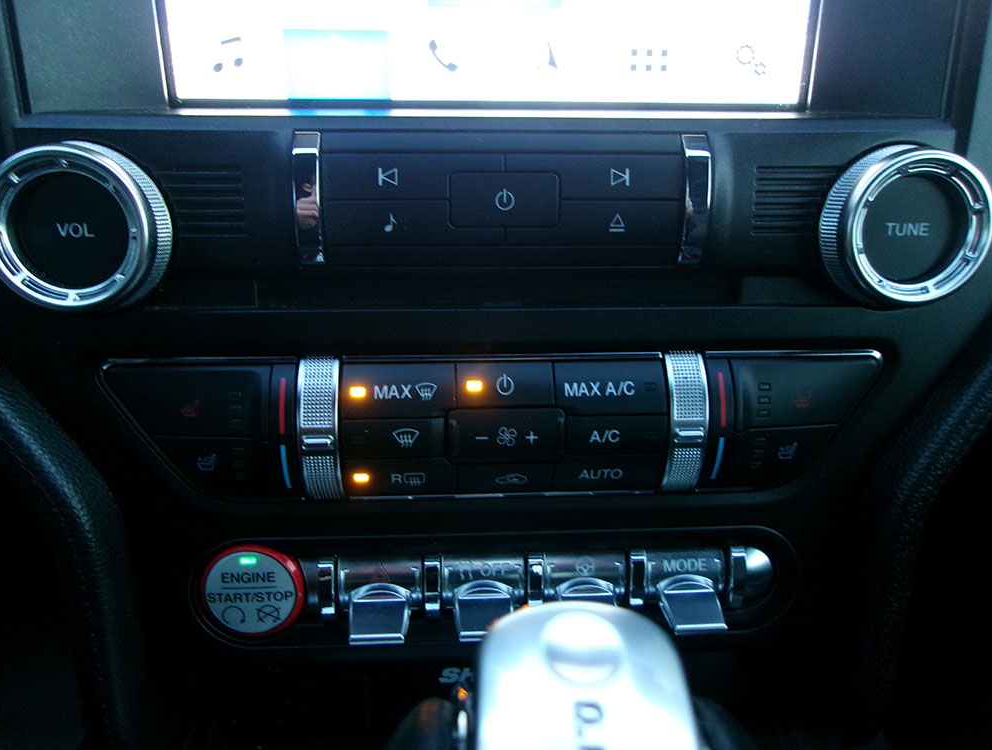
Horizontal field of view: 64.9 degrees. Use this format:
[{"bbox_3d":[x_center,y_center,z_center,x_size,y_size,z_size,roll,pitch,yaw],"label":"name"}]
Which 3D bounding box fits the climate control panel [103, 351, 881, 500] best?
[{"bbox_3d":[0.001,0.013,0.237,0.226,0.045,0.018,-1,11,-3],"label":"climate control panel"}]

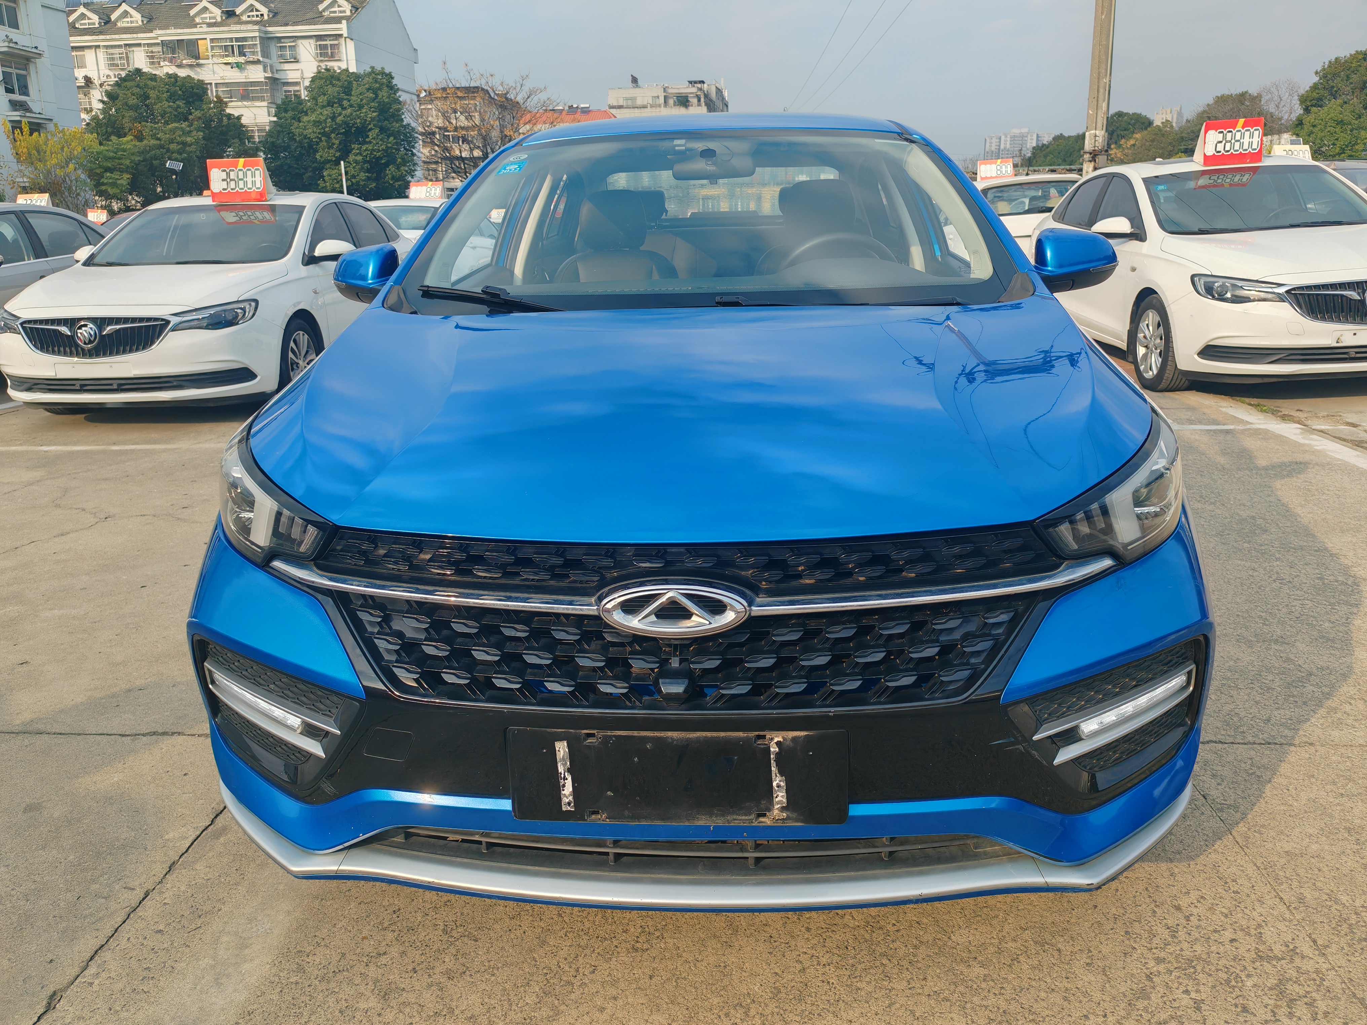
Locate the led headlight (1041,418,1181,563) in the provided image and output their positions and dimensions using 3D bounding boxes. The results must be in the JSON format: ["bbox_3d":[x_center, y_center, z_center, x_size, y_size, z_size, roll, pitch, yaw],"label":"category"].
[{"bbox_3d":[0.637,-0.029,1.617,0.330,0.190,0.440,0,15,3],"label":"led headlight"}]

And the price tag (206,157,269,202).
[{"bbox_3d":[-3.305,-2.495,8.007,0.420,0.314,0.180,0,15,3],"label":"price tag"}]

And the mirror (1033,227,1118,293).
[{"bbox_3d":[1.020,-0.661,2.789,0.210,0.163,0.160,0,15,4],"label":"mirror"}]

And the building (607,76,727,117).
[{"bbox_3d":[-2.740,-60.366,182.913,17.000,22.600,18.000,1,15,10],"label":"building"}]

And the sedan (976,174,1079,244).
[{"bbox_3d":[3.688,-3.105,12.589,1.790,1.520,4.350,0,15,5],"label":"sedan"}]

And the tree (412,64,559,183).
[{"bbox_3d":[-7.218,-13.106,39.917,5.730,6.890,5.460,-1,15,0],"label":"tree"}]

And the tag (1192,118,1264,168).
[{"bbox_3d":[4.078,-2.760,7.975,0.420,0.310,0.210,2,15,10],"label":"tag"}]

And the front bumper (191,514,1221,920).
[{"bbox_3d":[0.006,0.280,1.648,1.720,0.550,0.520,0,15,3],"label":"front bumper"}]

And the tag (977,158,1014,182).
[{"bbox_3d":[3.818,-4.197,13.076,0.420,0.280,0.200,1,15,8],"label":"tag"}]

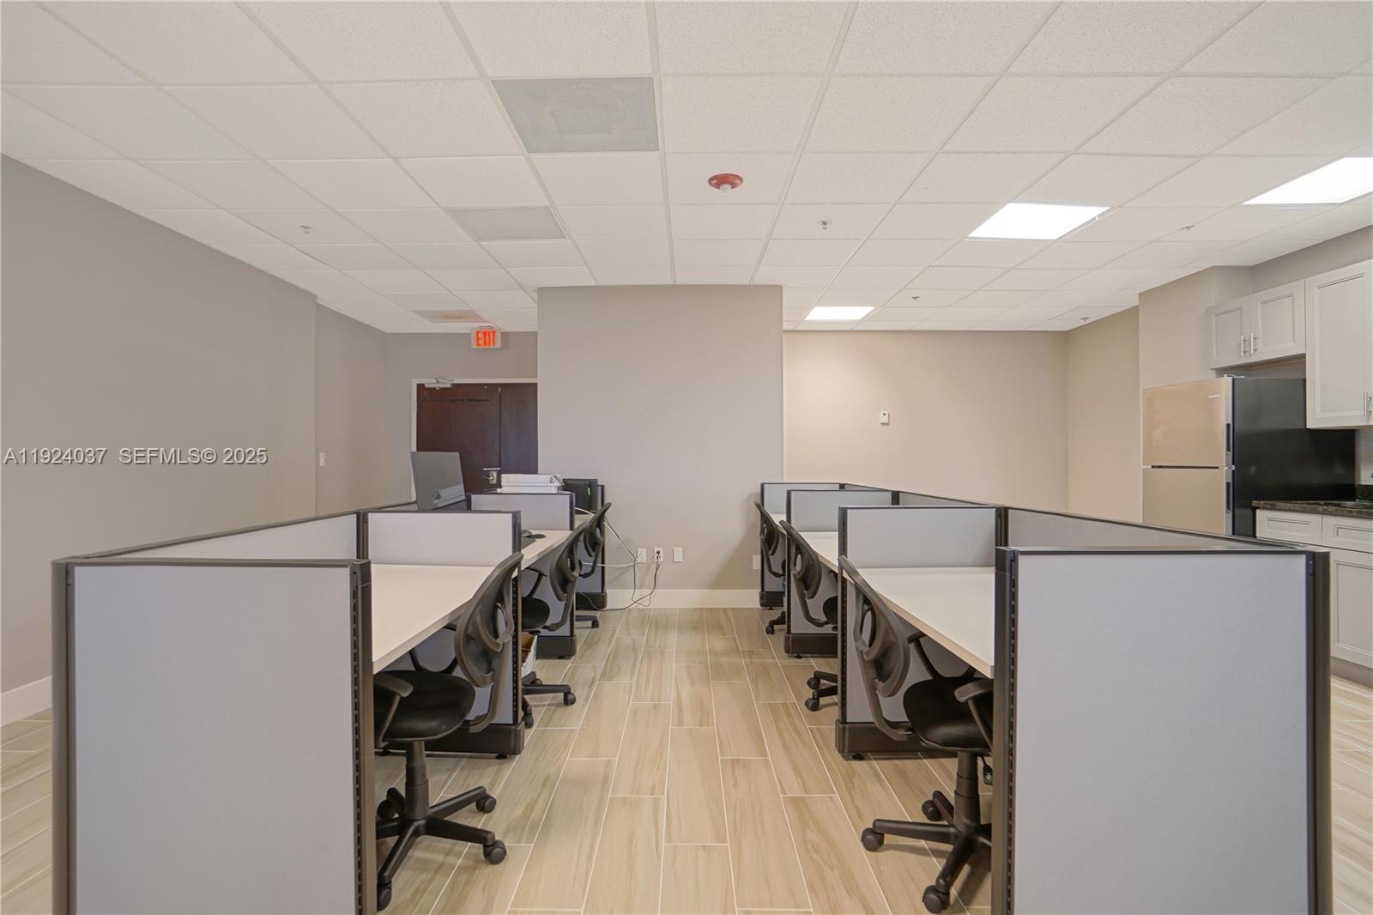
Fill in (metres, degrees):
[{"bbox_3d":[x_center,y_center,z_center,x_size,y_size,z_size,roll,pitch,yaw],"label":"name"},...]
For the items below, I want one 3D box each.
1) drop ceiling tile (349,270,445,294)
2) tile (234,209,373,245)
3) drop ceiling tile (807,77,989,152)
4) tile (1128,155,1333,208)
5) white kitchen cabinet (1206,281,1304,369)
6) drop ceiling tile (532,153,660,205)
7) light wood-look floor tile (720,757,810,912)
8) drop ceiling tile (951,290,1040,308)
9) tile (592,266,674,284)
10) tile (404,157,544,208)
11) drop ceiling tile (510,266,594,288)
[{"bbox_3d":[-2.351,-1.445,4.992,0.630,0.020,0.595,0,0,0],"label":"drop ceiling tile"},{"bbox_3d":[-2.364,-1.448,3.823,0.630,0.020,0.595,0,0,0],"label":"tile"},{"bbox_3d":[0.869,-1.459,2.614,0.630,0.020,0.595,0,0,0],"label":"drop ceiling tile"},{"bbox_3d":[2.727,-1.412,3.130,0.620,0.020,0.580,0,0,0],"label":"tile"},{"bbox_3d":[4.003,-0.871,4.145,0.335,0.455,0.720,0,0,0],"label":"white kitchen cabinet"},{"bbox_3d":[-0.415,-1.396,3.082,0.615,0.018,0.570,0,0,0],"label":"drop ceiling tile"},{"bbox_3d":[0.242,1.249,2.103,0.207,0.010,0.846,0,0,0],"label":"light wood-look floor tile"},{"bbox_3d":[2.720,-1.404,5.321,0.614,0.020,0.557,0,0,1],"label":"drop ceiling tile"},{"bbox_3d":[-0.405,-1.390,4.696,0.605,0.020,0.450,0,0,0],"label":"tile"},{"bbox_3d":[-1.037,-1.387,3.071,0.605,0.020,0.550,0,0,0],"label":"tile"},{"bbox_3d":[-1.026,-1.416,4.815,0.620,0.020,0.580,0,0,0],"label":"drop ceiling tile"}]

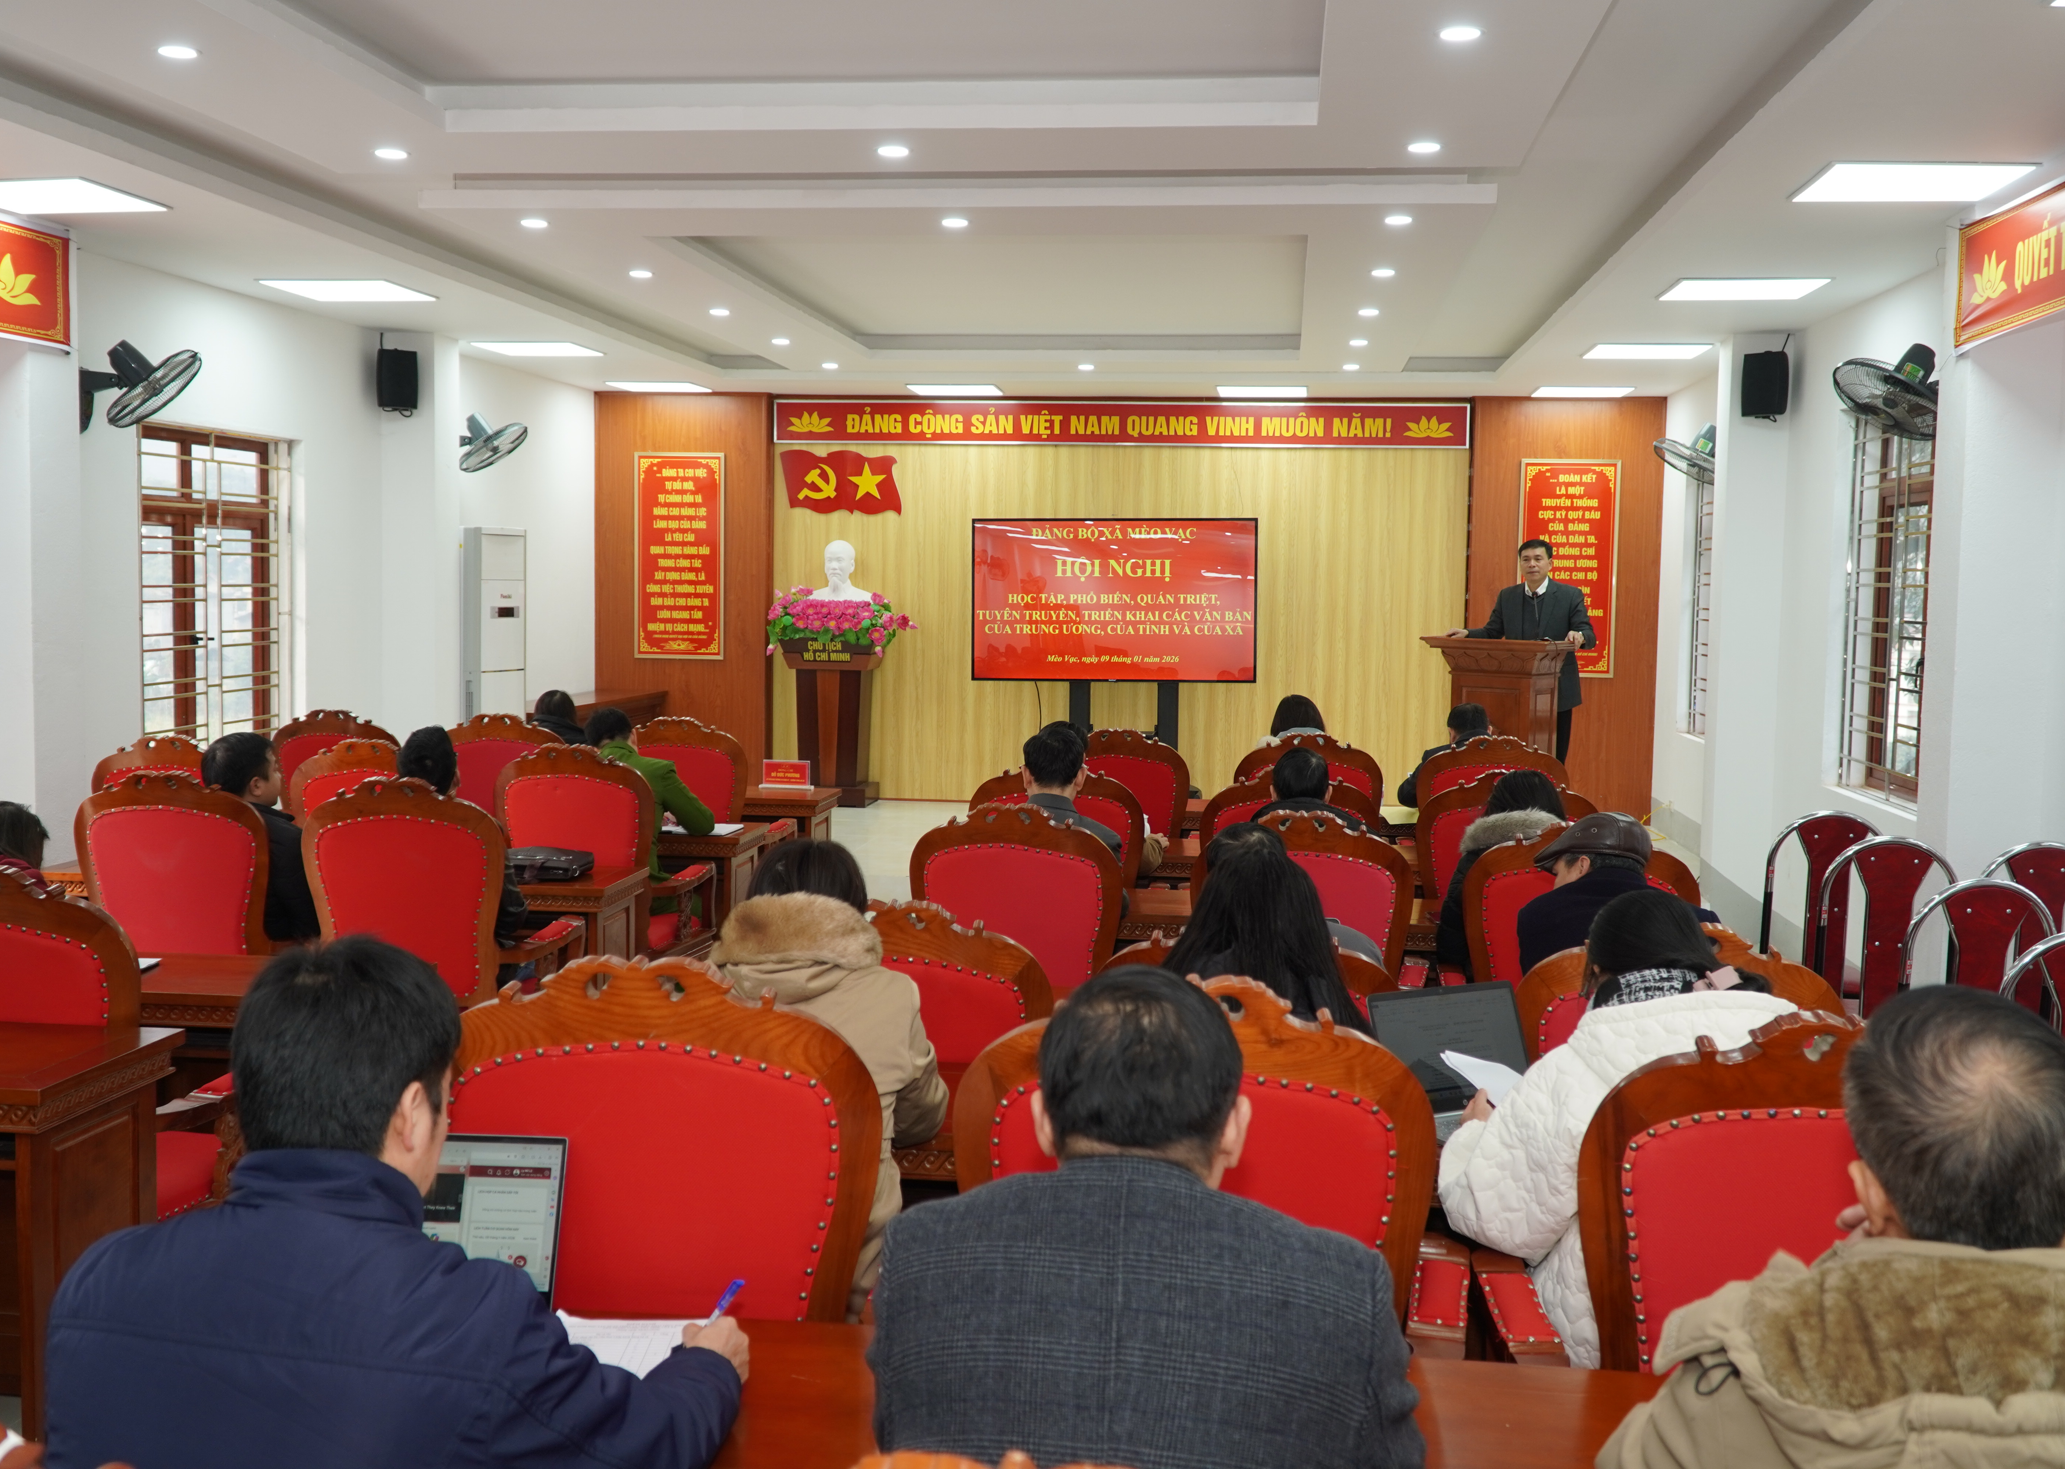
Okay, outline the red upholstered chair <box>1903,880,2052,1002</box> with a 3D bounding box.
[{"bbox_3d":[2.308,0.794,4.789,0.430,0.910,0.500,1,5,-4],"label":"red upholstered chair"}]

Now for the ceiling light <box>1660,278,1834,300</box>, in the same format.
[{"bbox_3d":[3.017,-1.900,7.802,0.600,0.030,0.600,2,5,8],"label":"ceiling light"}]

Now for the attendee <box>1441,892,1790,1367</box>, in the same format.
[{"bbox_3d":[0.792,0.774,2.468,0.520,1.172,0.720,0,5,-7],"label":"attendee"}]

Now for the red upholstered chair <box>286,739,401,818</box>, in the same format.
[{"bbox_3d":[-2.192,0.511,6.326,0.630,1.050,0.620,1,5,0],"label":"red upholstered chair"}]

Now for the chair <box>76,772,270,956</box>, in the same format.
[{"bbox_3d":[-2.242,0.629,5.164,0.660,1.110,0.650,2,5,8],"label":"chair"}]

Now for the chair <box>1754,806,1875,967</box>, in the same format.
[{"bbox_3d":[2.523,0.680,6.180,0.430,0.910,0.500,1,5,-5],"label":"chair"}]

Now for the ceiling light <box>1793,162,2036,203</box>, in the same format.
[{"bbox_3d":[2.740,-1.730,5.732,0.600,0.030,0.600,2,5,8],"label":"ceiling light"}]

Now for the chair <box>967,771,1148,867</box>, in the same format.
[{"bbox_3d":[0.111,0.611,5.923,0.590,1.080,0.630,2,5,8],"label":"chair"}]

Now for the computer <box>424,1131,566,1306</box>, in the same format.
[{"bbox_3d":[-0.681,0.519,1.892,0.320,0.200,0.270,1,5,2],"label":"computer"}]

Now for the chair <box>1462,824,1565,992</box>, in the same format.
[{"bbox_3d":[1.344,0.745,4.699,0.660,1.110,0.650,2,5,8],"label":"chair"}]

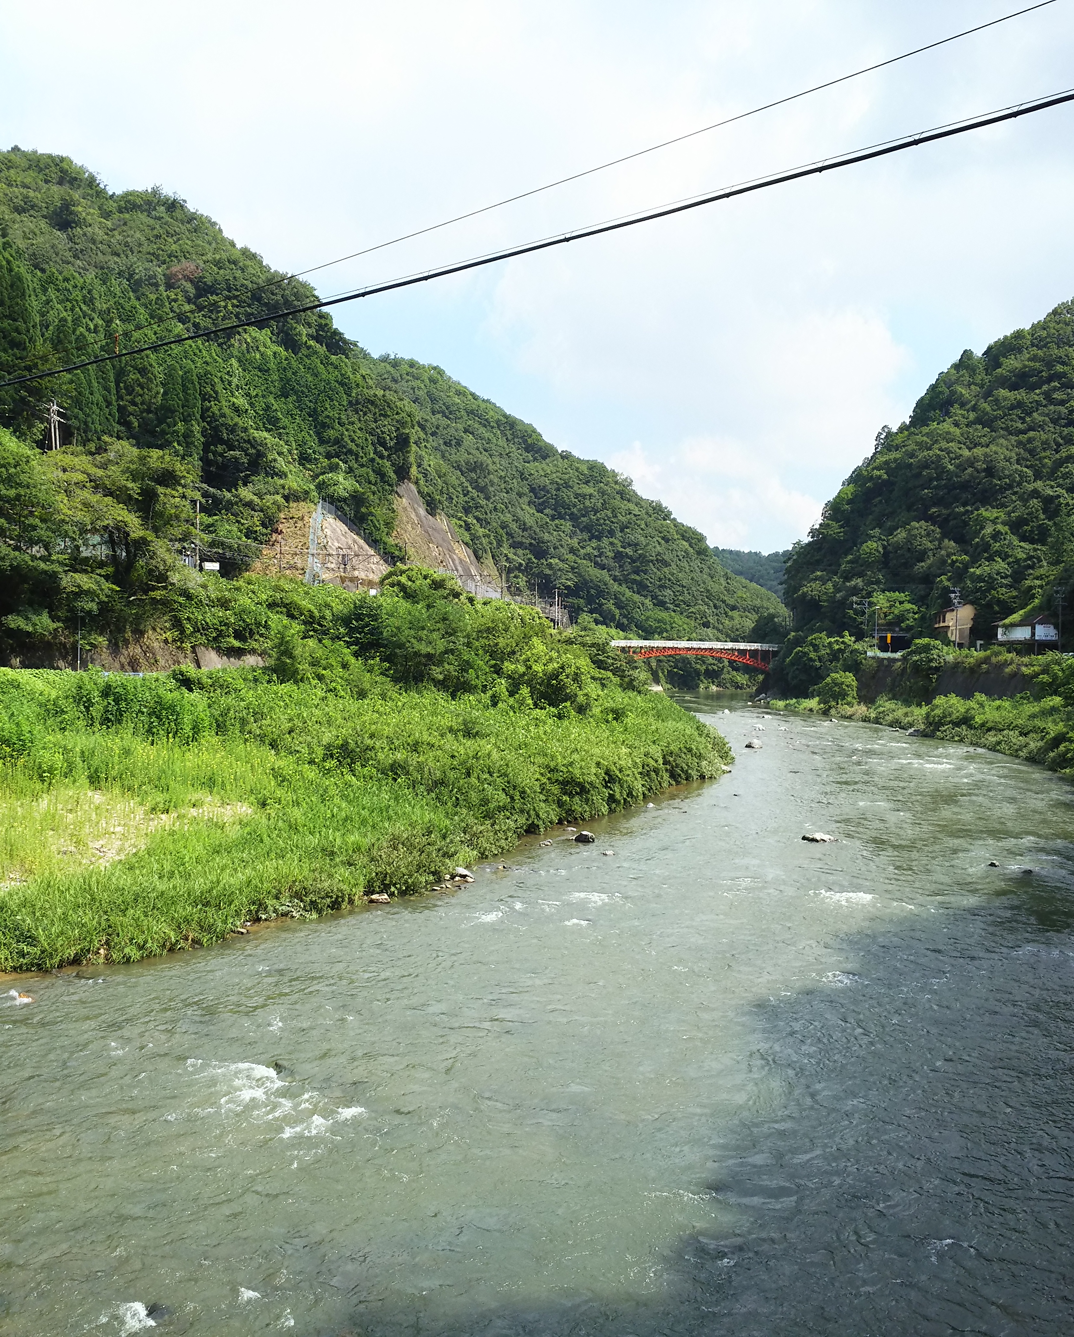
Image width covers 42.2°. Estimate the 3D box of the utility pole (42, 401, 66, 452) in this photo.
[{"bbox_3d":[-39.850,-17.220,115.000,0.700,9.800,2.800,0,1,12],"label":"utility pole"}]

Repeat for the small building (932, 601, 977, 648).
[{"bbox_3d":[68.620,-6.740,228.000,5.800,7.900,5.600,1,1,38],"label":"small building"}]

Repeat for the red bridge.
[{"bbox_3d":[34.670,-2.660,305.000,40.000,6.800,7.000,0,1,0],"label":"red bridge"}]

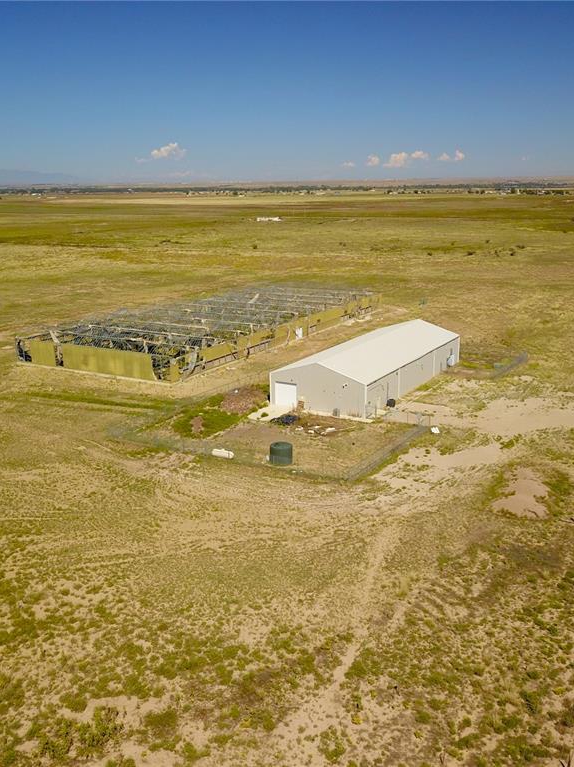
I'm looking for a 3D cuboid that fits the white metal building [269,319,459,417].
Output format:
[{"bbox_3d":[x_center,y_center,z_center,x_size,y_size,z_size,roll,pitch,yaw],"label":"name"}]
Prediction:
[{"bbox_3d":[14.369,-3.807,125.633,15.285,7.166,40.541,8,16,29],"label":"white metal building"}]

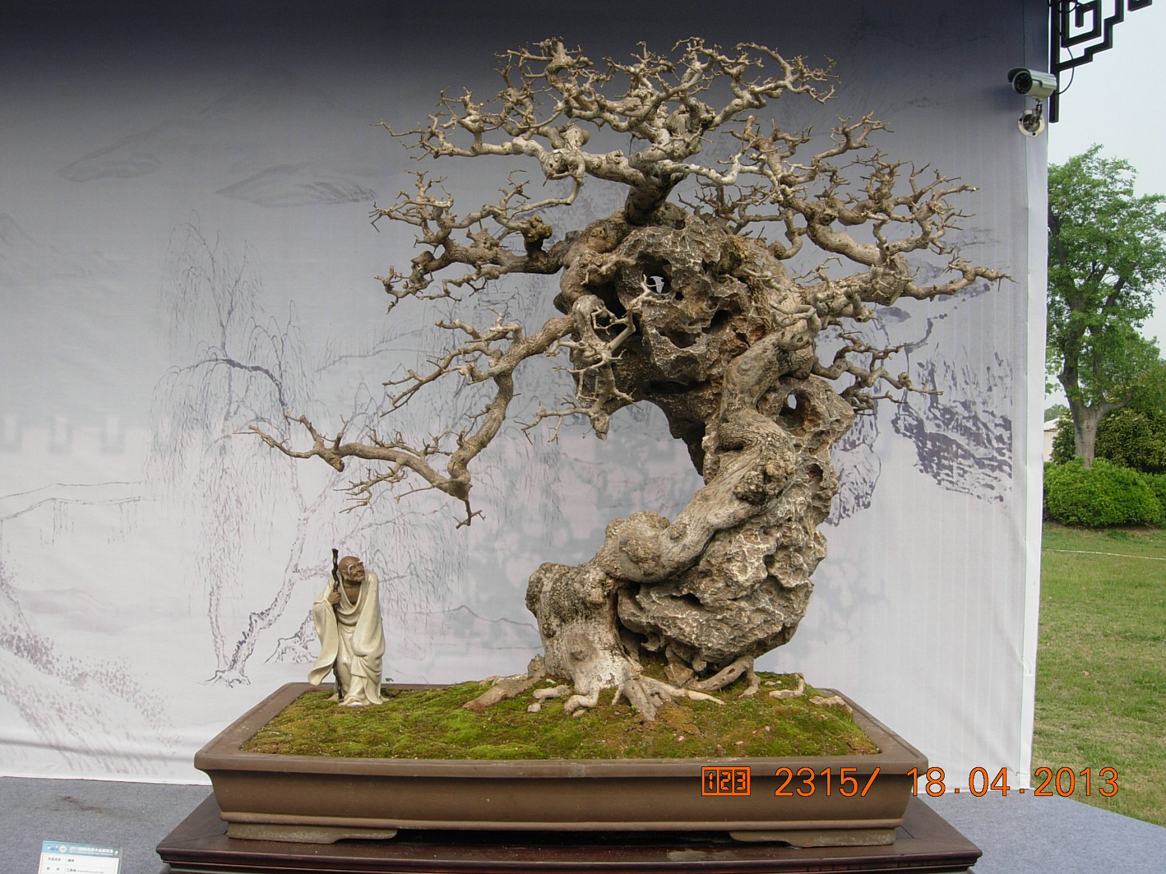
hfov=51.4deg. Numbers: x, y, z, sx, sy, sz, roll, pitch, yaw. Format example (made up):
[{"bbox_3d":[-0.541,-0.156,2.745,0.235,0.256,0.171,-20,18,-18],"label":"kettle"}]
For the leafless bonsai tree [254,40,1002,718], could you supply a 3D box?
[{"bbox_3d":[0.078,-0.101,2.100,1.290,1.170,0.780,0,-1,0],"label":"leafless bonsai tree"}]

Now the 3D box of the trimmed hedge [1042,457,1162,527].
[{"bbox_3d":[9.100,0.960,21.500,2.400,1.200,1.900,0,-1,0],"label":"trimmed hedge"}]

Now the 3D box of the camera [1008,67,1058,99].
[{"bbox_3d":[1.298,-1.020,3.500,0.140,0.073,0.070,1,-1,-34],"label":"camera"}]

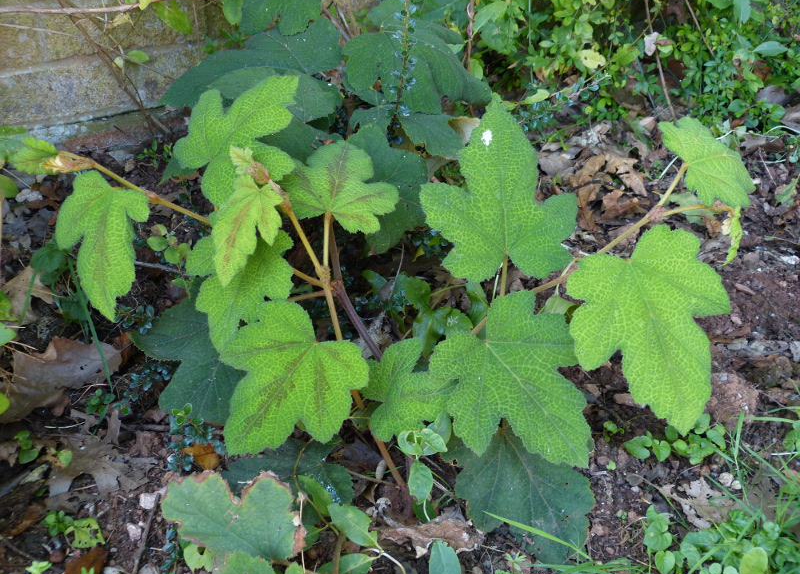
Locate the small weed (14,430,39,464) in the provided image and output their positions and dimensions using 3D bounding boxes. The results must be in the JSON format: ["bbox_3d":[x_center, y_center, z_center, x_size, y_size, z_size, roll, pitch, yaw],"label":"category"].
[{"bbox_3d":[-0.311,0.134,0.731,0.021,0.020,0.022,0,38,0],"label":"small weed"}]

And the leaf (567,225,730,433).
[{"bbox_3d":[0.204,0.039,0.705,0.128,0.163,0.045,-17,-4,2],"label":"leaf"}]

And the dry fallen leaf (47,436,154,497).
[{"bbox_3d":[-0.251,0.151,0.735,0.090,0.018,0.060,0,37,0],"label":"dry fallen leaf"}]

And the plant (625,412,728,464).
[{"bbox_3d":[0.238,0.131,0.755,0.088,0.028,0.048,0,37,0],"label":"plant"}]

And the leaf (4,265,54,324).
[{"bbox_3d":[-0.373,0.007,0.883,0.047,0.020,0.079,-8,47,-17],"label":"leaf"}]

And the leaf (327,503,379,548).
[{"bbox_3d":[-0.030,0.159,0.587,0.045,0.010,0.016,35,61,20],"label":"leaf"}]

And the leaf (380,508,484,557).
[{"bbox_3d":[0.025,0.192,0.685,0.080,0.025,0.037,0,37,0],"label":"leaf"}]

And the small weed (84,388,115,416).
[{"bbox_3d":[-0.244,0.093,0.714,0.024,0.018,0.024,0,30,0],"label":"small weed"}]

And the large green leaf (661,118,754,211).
[{"bbox_3d":[0.293,-0.120,0.848,0.112,0.031,0.088,24,73,22],"label":"large green leaf"}]

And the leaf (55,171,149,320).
[{"bbox_3d":[-0.251,-0.035,0.750,0.078,0.127,0.040,-6,1,-6],"label":"leaf"}]

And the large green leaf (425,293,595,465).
[{"bbox_3d":[0.091,0.073,0.650,0.119,0.029,0.148,-36,71,-7],"label":"large green leaf"}]

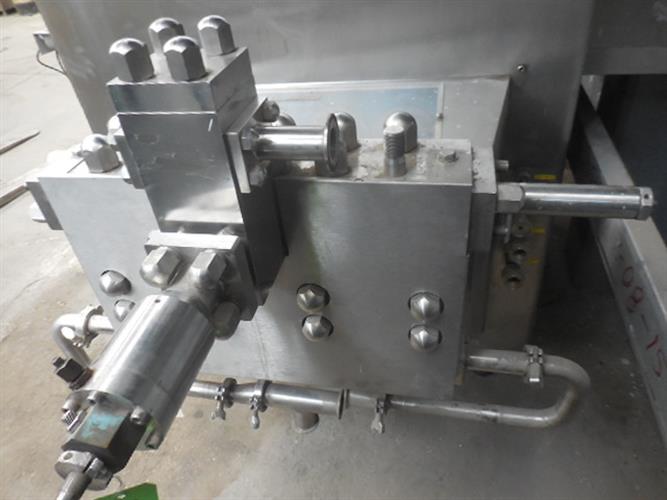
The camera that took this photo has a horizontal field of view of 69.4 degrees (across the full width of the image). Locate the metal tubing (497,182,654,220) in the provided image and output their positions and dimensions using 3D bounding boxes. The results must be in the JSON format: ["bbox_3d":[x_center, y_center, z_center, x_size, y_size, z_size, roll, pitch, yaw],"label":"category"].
[{"bbox_3d":[0.264,-0.053,0.530,0.158,0.034,0.034,3,37,12],"label":"metal tubing"}]

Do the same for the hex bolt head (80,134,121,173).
[{"bbox_3d":[-0.296,-0.123,0.603,0.038,0.041,0.038,3,37,12],"label":"hex bolt head"}]

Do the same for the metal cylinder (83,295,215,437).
[{"bbox_3d":[-0.153,0.098,0.403,0.070,0.070,0.105,3,37,12],"label":"metal cylinder"}]

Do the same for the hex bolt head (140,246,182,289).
[{"bbox_3d":[-0.215,0.026,0.596,0.036,0.036,0.045,3,37,13],"label":"hex bolt head"}]

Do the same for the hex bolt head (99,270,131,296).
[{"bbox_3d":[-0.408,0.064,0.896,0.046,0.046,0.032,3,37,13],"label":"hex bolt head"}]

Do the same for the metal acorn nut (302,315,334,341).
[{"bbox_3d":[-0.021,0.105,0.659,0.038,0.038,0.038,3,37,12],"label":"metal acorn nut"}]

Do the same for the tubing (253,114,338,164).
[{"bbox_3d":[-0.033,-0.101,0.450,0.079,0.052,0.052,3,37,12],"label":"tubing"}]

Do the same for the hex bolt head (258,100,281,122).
[{"bbox_3d":[-0.078,-0.170,0.591,0.024,0.026,0.026,3,37,13],"label":"hex bolt head"}]

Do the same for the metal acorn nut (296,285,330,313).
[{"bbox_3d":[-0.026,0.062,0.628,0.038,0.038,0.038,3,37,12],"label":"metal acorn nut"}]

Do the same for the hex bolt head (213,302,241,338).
[{"bbox_3d":[-0.144,0.092,0.628,0.035,0.035,0.045,3,37,13],"label":"hex bolt head"}]

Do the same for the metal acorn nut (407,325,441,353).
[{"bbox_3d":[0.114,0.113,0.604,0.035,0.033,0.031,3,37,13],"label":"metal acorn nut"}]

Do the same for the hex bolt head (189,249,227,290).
[{"bbox_3d":[-0.152,0.028,0.581,0.035,0.035,0.045,3,37,13],"label":"hex bolt head"}]

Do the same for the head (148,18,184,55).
[{"bbox_3d":[-0.159,-0.203,0.452,0.030,0.032,0.030,3,37,12],"label":"head"}]

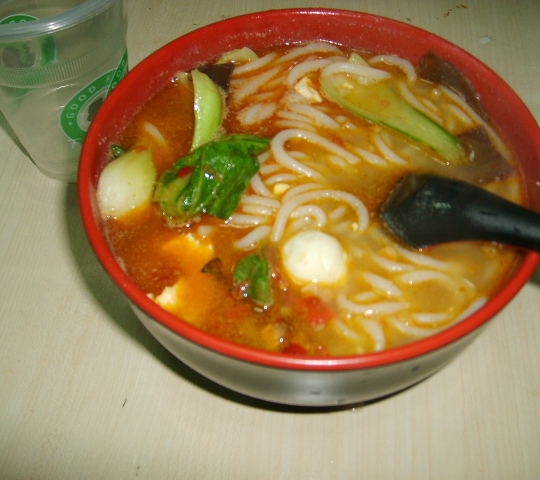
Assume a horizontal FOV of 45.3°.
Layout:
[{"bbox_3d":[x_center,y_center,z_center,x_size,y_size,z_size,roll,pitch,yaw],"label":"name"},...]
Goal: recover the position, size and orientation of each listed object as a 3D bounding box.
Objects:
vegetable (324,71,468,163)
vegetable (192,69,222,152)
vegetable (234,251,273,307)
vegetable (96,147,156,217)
[{"bbox_3d":[0.055,-0.055,0.293,0.071,0.009,0.022,33,62,21],"label":"vegetable"},{"bbox_3d":[-0.027,-0.056,0.290,0.014,0.014,0.044,-3,55,-2],"label":"vegetable"},{"bbox_3d":[-0.005,0.016,0.243,0.014,0.007,0.023,-9,56,-6],"label":"vegetable"},{"bbox_3d":[-0.057,-0.022,0.267,0.022,0.018,0.029,16,57,11],"label":"vegetable"}]

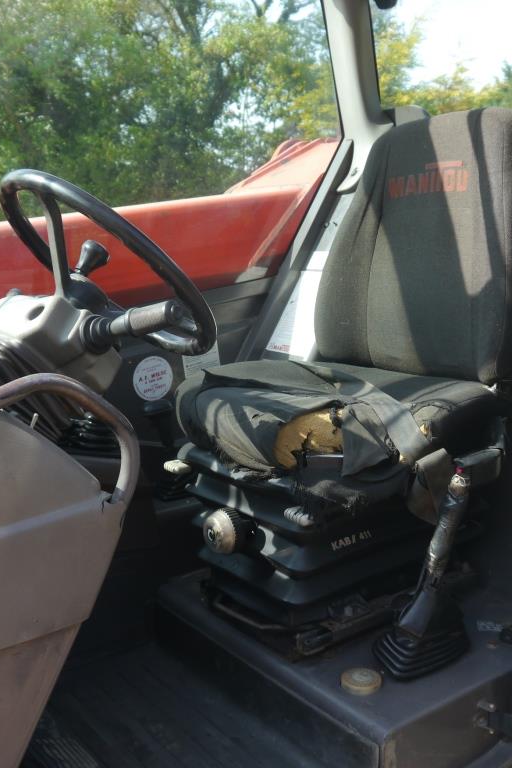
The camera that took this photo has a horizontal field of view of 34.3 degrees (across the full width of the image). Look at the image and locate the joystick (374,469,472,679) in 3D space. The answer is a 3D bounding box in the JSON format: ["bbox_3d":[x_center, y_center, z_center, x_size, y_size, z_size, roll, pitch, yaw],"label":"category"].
[{"bbox_3d":[0.272,0.295,1.350,0.174,0.301,0.105,-8,11,-35],"label":"joystick"}]

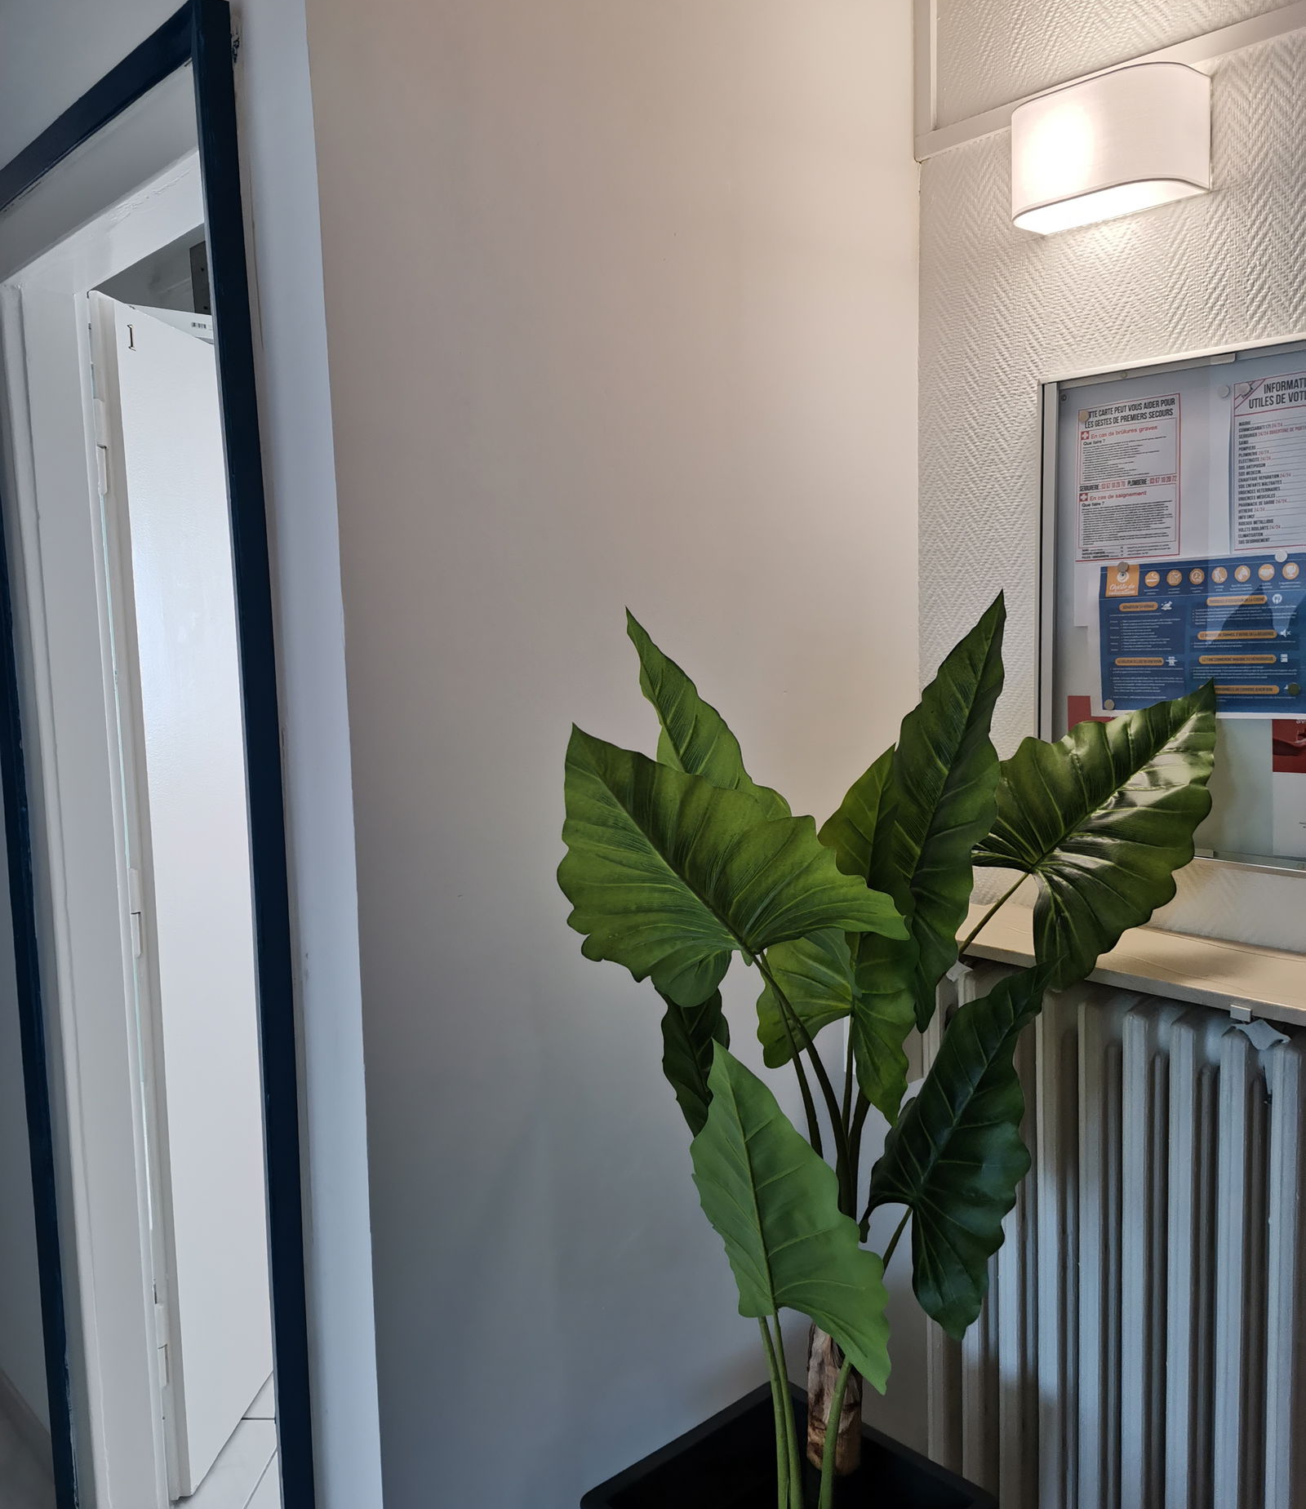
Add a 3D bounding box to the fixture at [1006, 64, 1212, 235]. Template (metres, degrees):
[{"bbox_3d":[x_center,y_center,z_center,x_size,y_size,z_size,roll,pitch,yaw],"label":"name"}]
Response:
[{"bbox_3d":[0.588,-0.793,1.717,0.122,0.141,0.236,-7,8,-42],"label":"fixture"}]

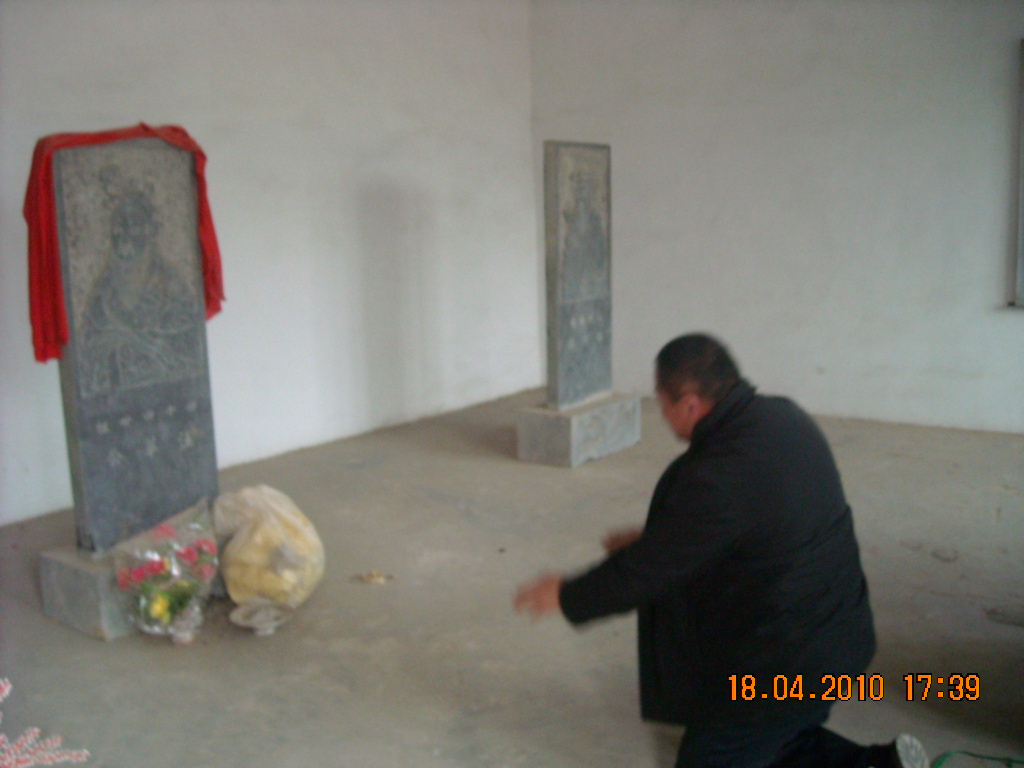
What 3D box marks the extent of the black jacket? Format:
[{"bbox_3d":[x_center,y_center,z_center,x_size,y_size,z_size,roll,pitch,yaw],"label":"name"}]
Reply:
[{"bbox_3d":[0.485,0.402,2.603,0.650,0.770,0.560,6,12,37],"label":"black jacket"}]

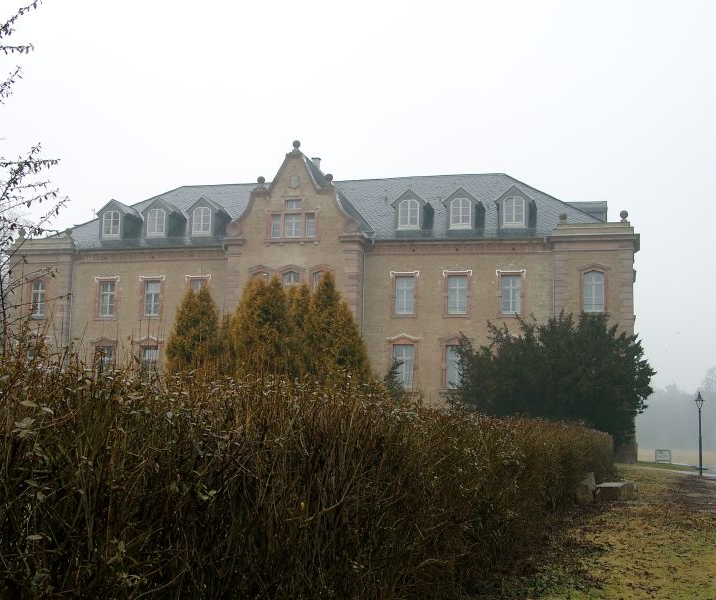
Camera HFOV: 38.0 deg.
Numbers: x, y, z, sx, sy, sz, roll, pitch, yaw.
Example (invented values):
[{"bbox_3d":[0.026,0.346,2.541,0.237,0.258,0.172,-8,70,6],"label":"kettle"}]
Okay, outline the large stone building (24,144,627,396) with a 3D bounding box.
[{"bbox_3d":[-1.774,0.838,74.032,41.832,19.858,18.522,-1,-7,14],"label":"large stone building"}]

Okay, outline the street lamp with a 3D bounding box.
[{"bbox_3d":[14.569,5.685,44.223,0.460,3.550,0.460,-1,-7,14],"label":"street lamp"}]

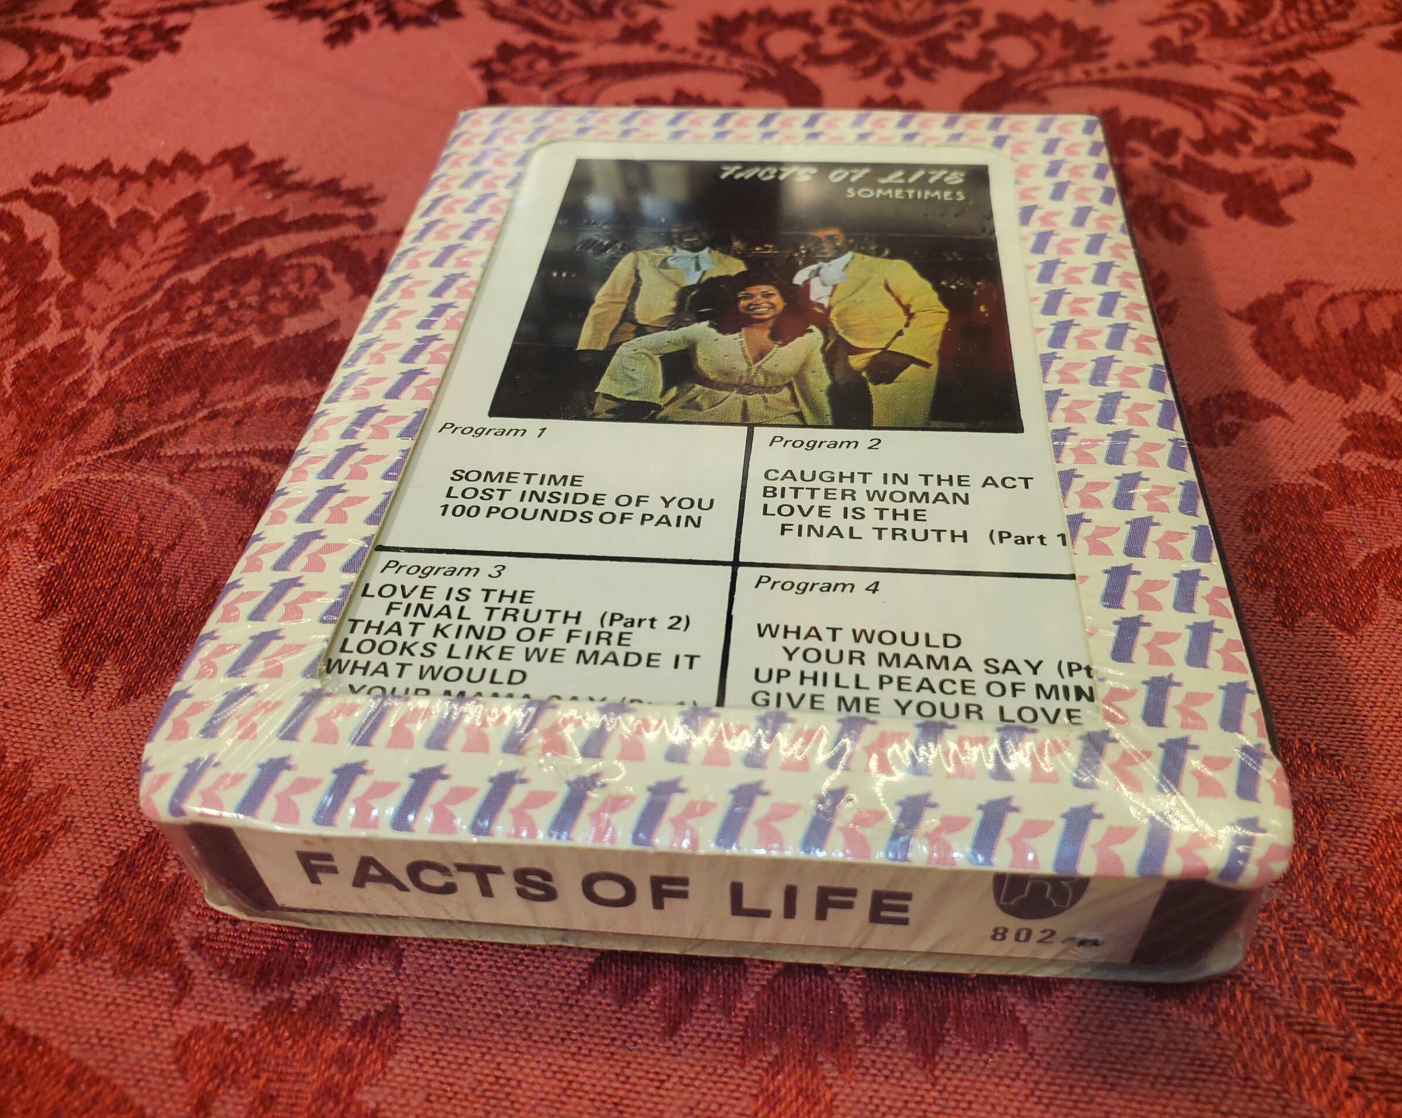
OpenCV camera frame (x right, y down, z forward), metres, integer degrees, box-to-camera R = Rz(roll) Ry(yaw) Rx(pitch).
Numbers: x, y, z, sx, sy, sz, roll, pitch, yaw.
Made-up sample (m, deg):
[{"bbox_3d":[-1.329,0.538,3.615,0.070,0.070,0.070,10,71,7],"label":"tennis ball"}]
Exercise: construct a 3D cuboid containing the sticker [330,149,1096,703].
[{"bbox_3d":[0.005,-0.025,0.141,0.076,0.001,0.111,2,48,6],"label":"sticker"}]

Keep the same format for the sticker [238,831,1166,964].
[{"bbox_3d":[-0.002,0.031,0.102,0.081,0.017,0.001,2,48,6],"label":"sticker"}]

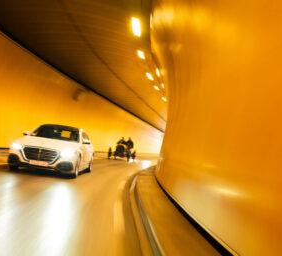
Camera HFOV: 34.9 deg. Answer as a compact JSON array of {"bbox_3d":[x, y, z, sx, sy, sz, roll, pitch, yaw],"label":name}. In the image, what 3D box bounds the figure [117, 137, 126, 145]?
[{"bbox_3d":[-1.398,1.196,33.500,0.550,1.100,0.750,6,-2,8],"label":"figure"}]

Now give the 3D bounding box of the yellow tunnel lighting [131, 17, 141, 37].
[{"bbox_3d":[-0.141,-3.398,15.000,0.350,0.150,1.400,6,-2,5],"label":"yellow tunnel lighting"}]

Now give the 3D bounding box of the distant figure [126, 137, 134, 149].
[{"bbox_3d":[-0.845,1.234,33.500,0.550,1.100,0.750,6,-2,8],"label":"distant figure"}]

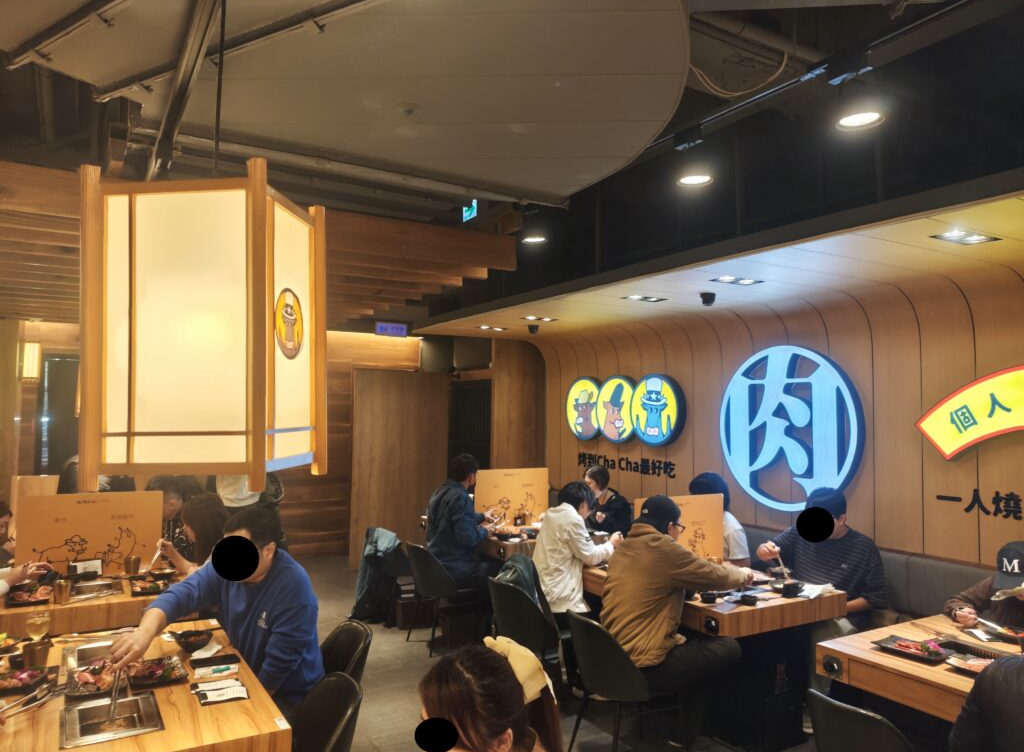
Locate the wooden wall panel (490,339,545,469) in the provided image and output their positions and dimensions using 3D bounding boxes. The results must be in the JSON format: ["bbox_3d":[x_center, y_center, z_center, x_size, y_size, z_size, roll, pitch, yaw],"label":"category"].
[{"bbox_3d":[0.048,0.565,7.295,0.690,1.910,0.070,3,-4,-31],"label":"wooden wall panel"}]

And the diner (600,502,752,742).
[{"bbox_3d":[0.781,1.233,3.562,0.850,1.290,0.540,3,-4,-31],"label":"diner"}]

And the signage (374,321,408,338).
[{"bbox_3d":[-1.200,-0.456,6.991,0.340,0.170,0.060,3,-4,-31],"label":"signage"}]

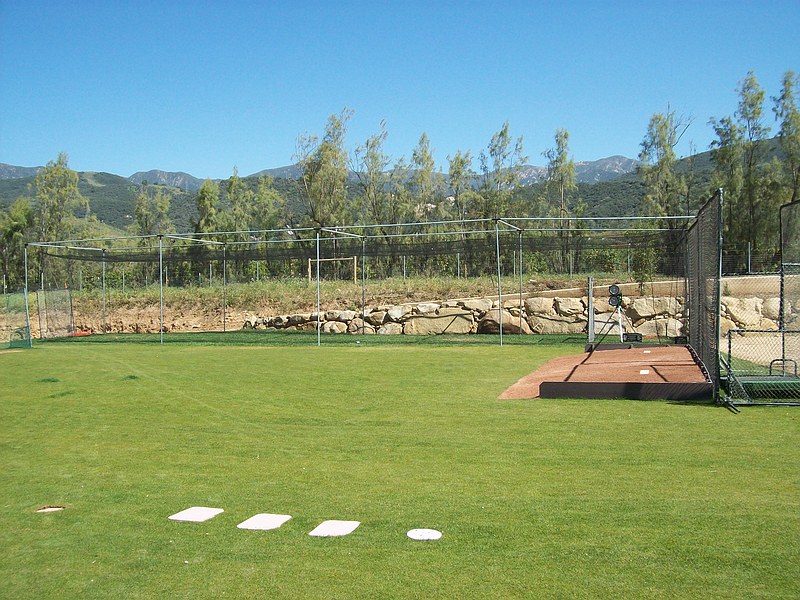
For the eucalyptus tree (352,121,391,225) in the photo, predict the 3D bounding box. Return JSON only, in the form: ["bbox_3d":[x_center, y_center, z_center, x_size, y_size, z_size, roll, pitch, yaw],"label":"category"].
[{"bbox_3d":[-1.760,-6.070,50.500,2.489,9.651,2.489,0,2,14],"label":"eucalyptus tree"}]

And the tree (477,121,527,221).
[{"bbox_3d":[5.856,-5.856,48.000,2.880,9.000,2.880,-1,0,3],"label":"tree"}]

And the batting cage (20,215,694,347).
[{"bbox_3d":[-1.923,-0.439,28.671,23.220,3.710,4.180,-1,0,19],"label":"batting cage"}]

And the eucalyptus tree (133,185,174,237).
[{"bbox_3d":[-15.851,-4.115,53.500,2.701,6.623,2.701,0,2,14],"label":"eucalyptus tree"}]

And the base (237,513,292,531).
[{"bbox_3d":[-0.943,1.540,5.811,0.305,0.020,0.320,-1,0,16],"label":"base"}]

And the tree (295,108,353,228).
[{"bbox_3d":[-4.689,-6.467,51.000,3.560,10.540,3.560,-1,0,3],"label":"tree"}]

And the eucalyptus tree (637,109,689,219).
[{"bbox_3d":[14.147,-5.750,44.500,2.780,8.770,2.780,-1,0,3],"label":"eucalyptus tree"}]

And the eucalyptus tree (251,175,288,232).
[{"bbox_3d":[-8.188,-4.469,52.000,2.438,6.750,2.438,0,2,14],"label":"eucalyptus tree"}]

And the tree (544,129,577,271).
[{"bbox_3d":[9.163,-5.623,47.500,1.941,8.335,1.941,0,2,14],"label":"tree"}]

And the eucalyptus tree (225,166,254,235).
[{"bbox_3d":[-10.000,-4.719,52.000,1.938,7.250,1.938,0,2,14],"label":"eucalyptus tree"}]

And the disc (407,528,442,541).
[{"bbox_3d":[0.157,1.501,5.351,0.235,0.018,0.235,-1,0,0],"label":"disc"}]

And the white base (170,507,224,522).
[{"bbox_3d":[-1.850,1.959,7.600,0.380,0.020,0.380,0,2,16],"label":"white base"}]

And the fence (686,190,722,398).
[{"bbox_3d":[5.400,-0.100,15.000,0.180,2.950,7.800,0,1,16],"label":"fence"}]

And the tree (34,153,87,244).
[{"bbox_3d":[-22.851,-5.351,56.000,3.500,9.150,3.500,-1,0,3],"label":"tree"}]

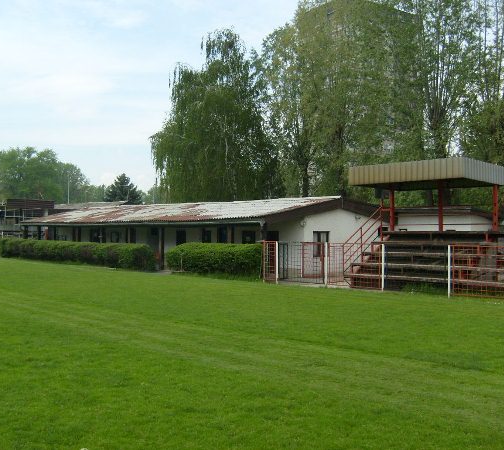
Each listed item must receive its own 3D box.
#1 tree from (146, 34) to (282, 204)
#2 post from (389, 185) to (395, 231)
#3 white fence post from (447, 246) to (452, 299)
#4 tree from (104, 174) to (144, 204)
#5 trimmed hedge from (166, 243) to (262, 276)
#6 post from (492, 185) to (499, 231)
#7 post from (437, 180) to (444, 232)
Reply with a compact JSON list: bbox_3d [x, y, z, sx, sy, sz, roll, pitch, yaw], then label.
[{"bbox_3d":[-2.692,-6.261,46.000,10.008,16.821,9.508,0,0,0],"label":"tree"},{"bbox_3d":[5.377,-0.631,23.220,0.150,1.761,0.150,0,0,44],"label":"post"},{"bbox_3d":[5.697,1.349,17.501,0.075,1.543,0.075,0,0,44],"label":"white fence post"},{"bbox_3d":[-15.885,-2.108,75.000,5.167,8.516,5.167,0,0,0],"label":"tree"},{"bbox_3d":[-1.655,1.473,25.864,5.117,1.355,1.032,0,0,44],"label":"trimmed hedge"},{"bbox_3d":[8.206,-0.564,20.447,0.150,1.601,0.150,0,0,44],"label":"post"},{"bbox_3d":[6.787,-0.648,21.844,0.150,1.836,0.150,0,0,44],"label":"post"}]

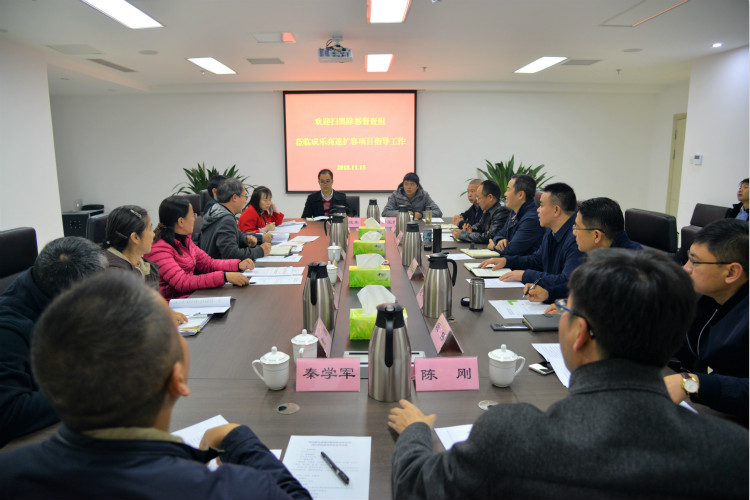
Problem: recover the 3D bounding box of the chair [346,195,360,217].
[{"bbox_3d":[-0.482,-0.185,6.363,0.600,0.980,0.620,0,11,-1],"label":"chair"}]

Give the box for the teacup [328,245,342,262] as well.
[{"bbox_3d":[-0.275,0.024,3.426,0.096,0.142,0.120,0,11,-2],"label":"teacup"}]

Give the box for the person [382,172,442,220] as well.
[{"bbox_3d":[0.454,-0.291,6.112,0.660,1.280,0.750,0,11,-1],"label":"person"}]

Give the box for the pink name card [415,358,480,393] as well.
[{"bbox_3d":[0.229,0.386,1.595,0.200,0.090,0.090,0,11,-1],"label":"pink name card"}]

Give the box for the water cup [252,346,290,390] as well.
[{"bbox_3d":[-0.325,0.374,1.582,0.123,0.142,0.096,0,11,-2],"label":"water cup"}]

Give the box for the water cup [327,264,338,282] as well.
[{"bbox_3d":[-0.257,0.137,2.834,0.096,0.142,0.115,0,11,-2],"label":"water cup"}]

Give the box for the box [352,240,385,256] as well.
[{"bbox_3d":[-0.042,-0.014,3.751,0.232,0.097,0.112,0,11,-2],"label":"box"}]

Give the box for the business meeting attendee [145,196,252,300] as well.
[{"bbox_3d":[-1.007,0.306,2.996,0.720,1.220,0.580,-1,11,-6],"label":"business meeting attendee"}]

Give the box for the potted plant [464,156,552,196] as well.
[{"bbox_3d":[1.817,-0.607,7.206,1.200,1.480,1.150,0,11,-1],"label":"potted plant"}]

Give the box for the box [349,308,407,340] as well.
[{"bbox_3d":[0.014,0.306,2.069,0.232,0.097,0.112,0,11,-2],"label":"box"}]

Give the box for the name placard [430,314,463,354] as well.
[{"bbox_3d":[0.278,0.322,1.933,0.092,0.088,0.197,0,11,-1],"label":"name placard"}]

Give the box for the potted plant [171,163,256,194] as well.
[{"bbox_3d":[-2.321,-0.575,7.212,1.150,1.360,1.100,0,11,-1],"label":"potted plant"}]

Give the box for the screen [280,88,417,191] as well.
[{"bbox_3d":[-0.384,-1.710,8.014,2.100,1.605,0.050,0,11,-1],"label":"screen"}]

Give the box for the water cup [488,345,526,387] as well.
[{"bbox_3d":[0.421,0.365,1.596,0.119,0.131,0.092,0,11,-1],"label":"water cup"}]

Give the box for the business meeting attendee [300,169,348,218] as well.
[{"bbox_3d":[-0.606,-0.291,5.917,0.560,1.290,0.680,-1,11,-3],"label":"business meeting attendee"}]

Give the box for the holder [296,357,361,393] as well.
[{"bbox_3d":[-0.145,0.390,1.598,0.200,0.090,0.096,0,11,-1],"label":"holder"}]

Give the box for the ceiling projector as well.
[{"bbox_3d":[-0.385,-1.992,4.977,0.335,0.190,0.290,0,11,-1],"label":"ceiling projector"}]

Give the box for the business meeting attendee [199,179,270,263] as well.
[{"bbox_3d":[-1.014,0.146,3.617,0.700,1.300,0.550,-2,11,-9],"label":"business meeting attendee"}]

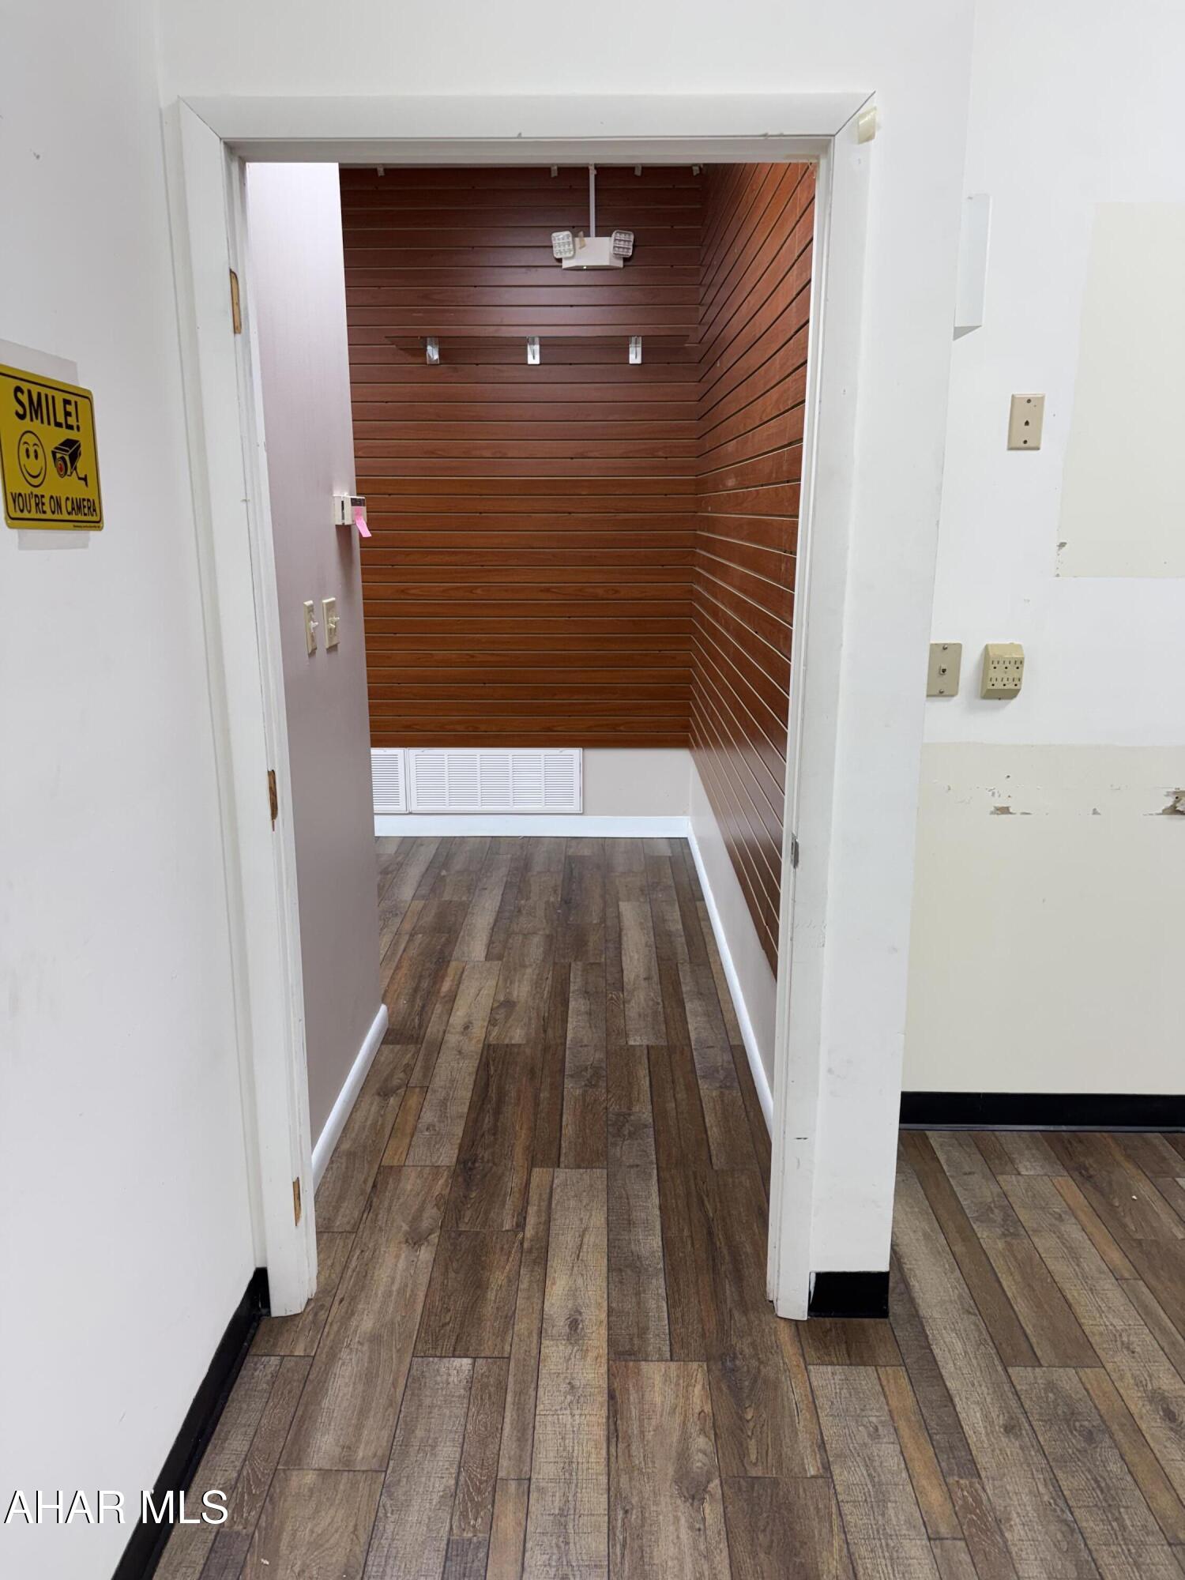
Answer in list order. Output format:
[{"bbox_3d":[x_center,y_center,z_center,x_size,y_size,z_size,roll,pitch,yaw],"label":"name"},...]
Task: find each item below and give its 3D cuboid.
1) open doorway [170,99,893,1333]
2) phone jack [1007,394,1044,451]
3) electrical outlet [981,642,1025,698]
[{"bbox_3d":[-0.100,-0.017,1.911,1.030,2.090,0.140,0,14,1],"label":"open doorway"},{"bbox_3d":[0.933,-0.789,2.351,0.070,0.114,0.010,0,14,1],"label":"phone jack"},{"bbox_3d":[0.922,-0.263,2.463,0.075,0.125,0.040,0,14,1],"label":"electrical outlet"}]

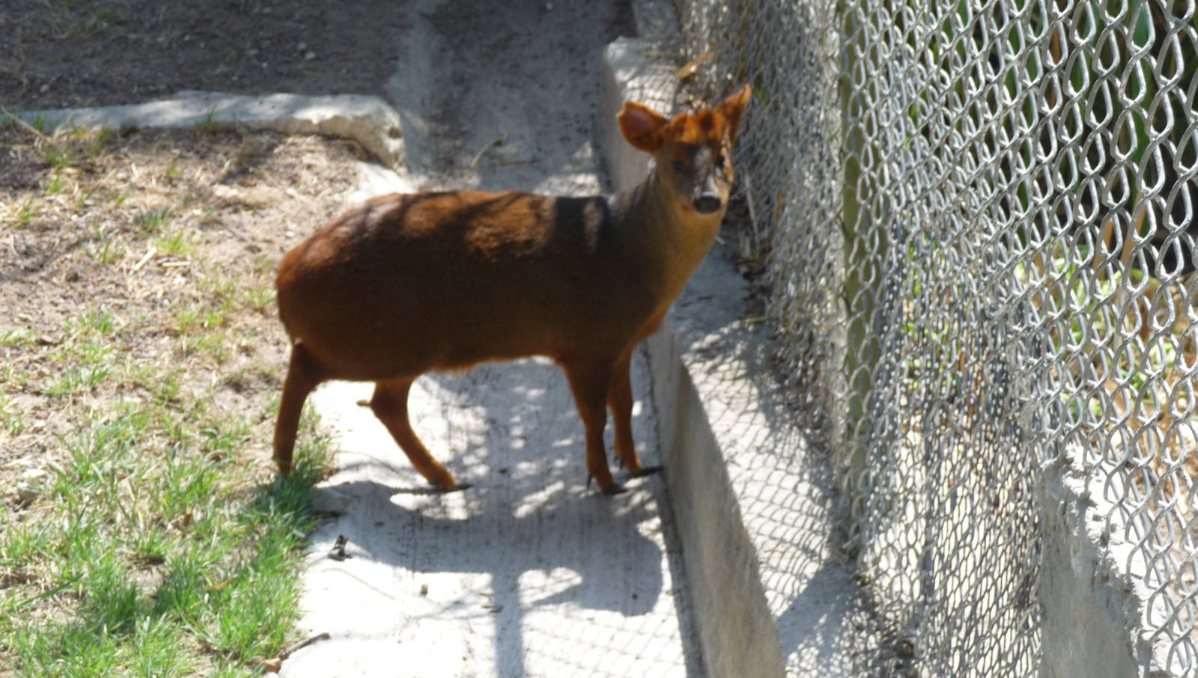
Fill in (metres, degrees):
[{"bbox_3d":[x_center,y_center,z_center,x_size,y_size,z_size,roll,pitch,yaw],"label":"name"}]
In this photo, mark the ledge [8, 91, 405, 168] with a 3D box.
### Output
[{"bbox_3d":[-0.820,-0.433,7.920,0.850,0.095,0.330,-2,13,-8],"label":"ledge"}]

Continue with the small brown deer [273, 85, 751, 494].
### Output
[{"bbox_3d":[-0.110,-0.067,5.237,0.640,0.545,0.240,-1,14,8],"label":"small brown deer"}]

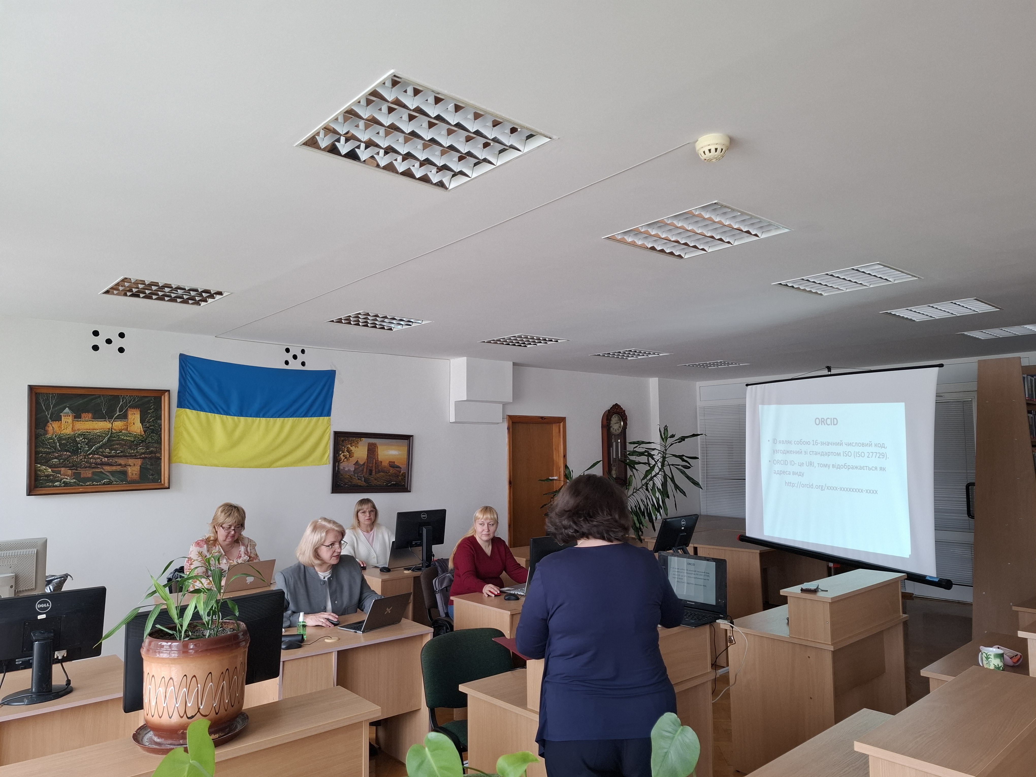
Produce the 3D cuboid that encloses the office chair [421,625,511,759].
[{"bbox_3d":[-0.151,1.565,3.071,0.520,0.840,0.570,2,-5,-20],"label":"office chair"}]

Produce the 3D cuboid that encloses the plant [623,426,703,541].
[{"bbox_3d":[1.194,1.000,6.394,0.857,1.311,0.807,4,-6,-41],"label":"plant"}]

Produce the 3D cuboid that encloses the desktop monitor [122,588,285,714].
[{"bbox_3d":[-0.952,0.900,2.127,0.462,0.493,0.190,4,-7,-42],"label":"desktop monitor"}]

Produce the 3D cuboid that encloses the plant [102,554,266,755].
[{"bbox_3d":[-0.850,0.657,1.777,0.393,0.434,0.373,4,-6,-41],"label":"plant"}]

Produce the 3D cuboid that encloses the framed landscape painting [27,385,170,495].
[{"bbox_3d":[-3.269,0.406,5.424,0.973,0.817,0.050,4,-6,-41],"label":"framed landscape painting"}]

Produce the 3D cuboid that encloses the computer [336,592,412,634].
[{"bbox_3d":[-0.788,1.228,3.824,0.290,0.195,0.295,-4,-6,37],"label":"computer"}]

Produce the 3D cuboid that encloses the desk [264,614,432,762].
[{"bbox_3d":[-0.958,1.652,3.570,0.836,0.759,0.603,4,-6,-40],"label":"desk"}]

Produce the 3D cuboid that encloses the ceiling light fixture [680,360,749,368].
[{"bbox_3d":[2.374,-0.306,8.316,0.605,0.060,0.605,4,-6,-41],"label":"ceiling light fixture"}]

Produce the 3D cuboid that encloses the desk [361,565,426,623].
[{"bbox_3d":[-0.847,1.801,5.453,0.877,0.751,0.605,4,-6,-41],"label":"desk"}]

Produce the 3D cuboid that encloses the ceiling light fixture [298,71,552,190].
[{"bbox_3d":[-0.301,-0.817,2.233,0.605,0.060,0.605,4,-6,-41],"label":"ceiling light fixture"}]

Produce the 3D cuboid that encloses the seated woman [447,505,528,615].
[{"bbox_3d":[-0.197,1.500,4.869,0.540,1.280,0.760,3,-6,-31],"label":"seated woman"}]

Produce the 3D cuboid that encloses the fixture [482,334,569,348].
[{"bbox_3d":[0.065,-0.453,6.327,0.606,0.070,0.606,4,-6,-40],"label":"fixture"}]

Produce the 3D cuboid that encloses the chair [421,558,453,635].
[{"bbox_3d":[-0.374,1.735,5.057,0.540,0.860,0.580,3,-6,-33],"label":"chair"}]

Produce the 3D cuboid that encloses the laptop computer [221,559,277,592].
[{"bbox_3d":[-1.885,1.268,4.725,0.317,0.210,0.290,5,-7,-44],"label":"laptop computer"}]

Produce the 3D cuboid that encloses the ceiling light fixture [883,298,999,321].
[{"bbox_3d":[3.065,-0.581,4.983,0.610,0.070,0.610,4,-6,-40],"label":"ceiling light fixture"}]

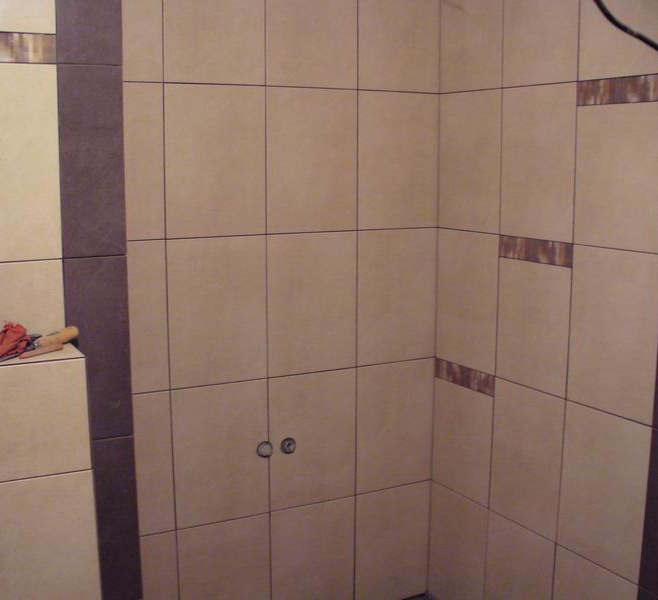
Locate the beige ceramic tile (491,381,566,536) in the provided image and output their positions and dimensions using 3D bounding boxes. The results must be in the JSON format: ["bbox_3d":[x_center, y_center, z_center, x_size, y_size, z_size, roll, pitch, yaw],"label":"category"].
[{"bbox_3d":[0.486,0.388,2.102,0.010,0.361,0.254,-5,10,-29],"label":"beige ceramic tile"}]

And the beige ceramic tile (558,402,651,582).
[{"bbox_3d":[0.585,0.405,1.821,0.010,0.350,0.250,-5,10,-28],"label":"beige ceramic tile"}]

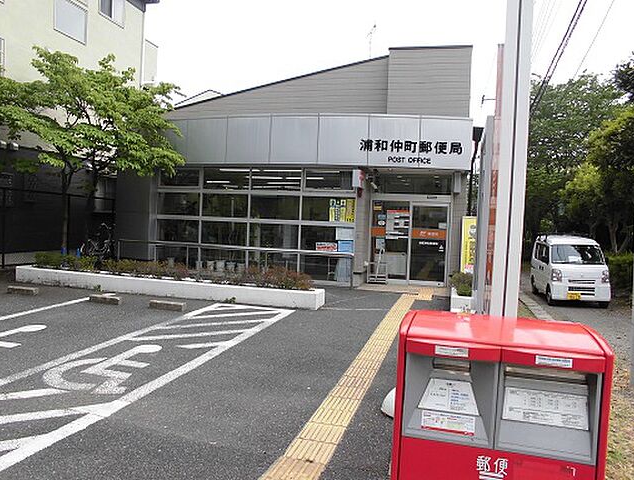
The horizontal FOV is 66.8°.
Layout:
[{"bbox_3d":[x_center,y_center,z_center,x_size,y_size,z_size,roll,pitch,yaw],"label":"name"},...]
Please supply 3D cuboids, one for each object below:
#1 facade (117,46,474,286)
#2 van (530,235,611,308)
[{"bbox_3d":[-0.686,-1.962,14.184,10.100,6.100,4.000,3,1,14],"label":"facade"},{"bbox_3d":[7.400,0.870,14.150,1.475,1.875,3.395,3,1,16],"label":"van"}]

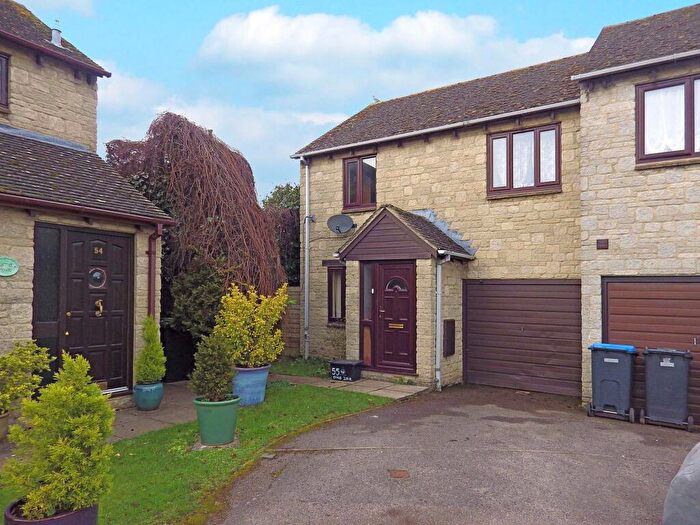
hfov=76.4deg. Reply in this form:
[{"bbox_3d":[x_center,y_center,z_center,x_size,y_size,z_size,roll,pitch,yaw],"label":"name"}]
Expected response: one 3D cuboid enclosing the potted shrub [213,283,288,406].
[{"bbox_3d":[-1.380,1.112,6.133,1.030,1.660,0.950,0,-2,-13],"label":"potted shrub"}]

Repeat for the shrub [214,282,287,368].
[{"bbox_3d":[-1.387,0.878,6.200,1.040,1.200,0.920,1,-3,-12],"label":"shrub"}]

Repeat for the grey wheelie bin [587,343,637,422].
[{"bbox_3d":[4.116,1.835,6.990,0.580,1.070,0.700,-1,-3,33],"label":"grey wheelie bin"}]

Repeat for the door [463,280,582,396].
[{"bbox_3d":[3.354,1.420,8.863,2.260,2.160,0.100,-1,-3,33],"label":"door"}]

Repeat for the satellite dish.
[{"bbox_3d":[-0.232,-0.927,10.851,0.630,0.480,0.330,0,-3,12],"label":"satellite dish"}]

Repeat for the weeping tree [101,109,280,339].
[{"bbox_3d":[-3.577,-0.648,10.300,4.100,5.600,3.600,1,-3,-19],"label":"weeping tree"}]

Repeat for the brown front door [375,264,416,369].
[{"bbox_3d":[0.918,1.085,8.750,0.870,2.100,0.090,-1,-3,33],"label":"brown front door"}]

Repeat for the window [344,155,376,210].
[{"bbox_3d":[0.252,-1.968,10.918,0.950,1.320,0.120,-1,-3,33],"label":"window"}]

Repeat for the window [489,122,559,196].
[{"bbox_3d":[3.443,-2.018,8.878,1.400,1.340,0.120,-1,-3,33],"label":"window"}]

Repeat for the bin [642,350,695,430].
[{"bbox_3d":[4.678,1.825,6.631,0.580,1.070,0.700,-1,-3,33],"label":"bin"}]

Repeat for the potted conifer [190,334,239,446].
[{"bbox_3d":[-1.369,1.266,4.530,0.490,1.060,0.480,1,-3,-12],"label":"potted conifer"}]

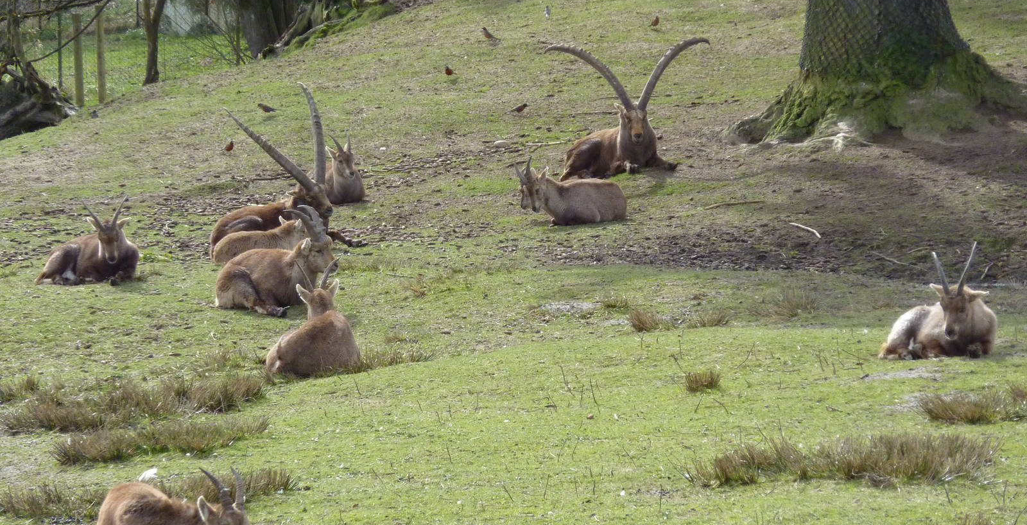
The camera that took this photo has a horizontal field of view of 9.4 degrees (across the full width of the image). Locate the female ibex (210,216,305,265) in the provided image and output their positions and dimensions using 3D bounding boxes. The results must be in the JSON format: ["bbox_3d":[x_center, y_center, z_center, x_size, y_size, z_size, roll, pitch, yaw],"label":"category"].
[{"bbox_3d":[-1.893,-0.146,46.300,0.780,0.400,0.360,-1,3,-23],"label":"female ibex"}]

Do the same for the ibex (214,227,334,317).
[{"bbox_3d":[-1.633,-0.019,42.900,0.880,0.710,0.480,0,3,-9],"label":"ibex"}]

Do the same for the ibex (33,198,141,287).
[{"bbox_3d":[-3.107,-0.155,45.400,0.450,0.620,0.850,-2,3,-43],"label":"ibex"}]

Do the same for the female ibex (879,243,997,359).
[{"bbox_3d":[2.673,0.245,39.200,0.460,0.700,0.860,-2,3,-41],"label":"female ibex"}]

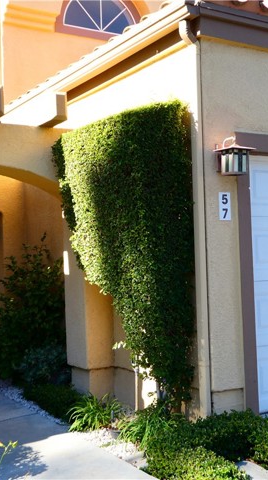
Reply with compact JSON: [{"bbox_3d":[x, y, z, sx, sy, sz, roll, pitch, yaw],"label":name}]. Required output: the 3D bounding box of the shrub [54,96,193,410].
[{"bbox_3d":[-0.091,0.218,5.267,0.596,2.571,1.421,-1,-2,-31],"label":"shrub"}]

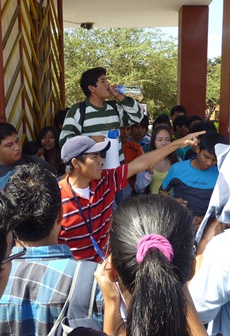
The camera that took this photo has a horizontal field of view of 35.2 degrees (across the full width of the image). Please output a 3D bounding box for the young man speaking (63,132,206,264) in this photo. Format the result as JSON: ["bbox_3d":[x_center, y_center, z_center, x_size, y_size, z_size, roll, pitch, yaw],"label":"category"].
[{"bbox_3d":[0.120,0.620,2.180,0.840,1.630,0.460,-4,8,-30],"label":"young man speaking"}]

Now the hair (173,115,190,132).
[{"bbox_3d":[0.707,-0.467,3.850,0.195,0.185,0.170,6,9,41],"label":"hair"}]

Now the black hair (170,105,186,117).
[{"bbox_3d":[0.736,-0.643,4.200,0.170,0.175,0.190,-2,7,-14],"label":"black hair"}]

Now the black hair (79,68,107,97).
[{"bbox_3d":[-0.161,-0.645,2.720,0.200,0.215,0.175,-6,4,23],"label":"black hair"}]

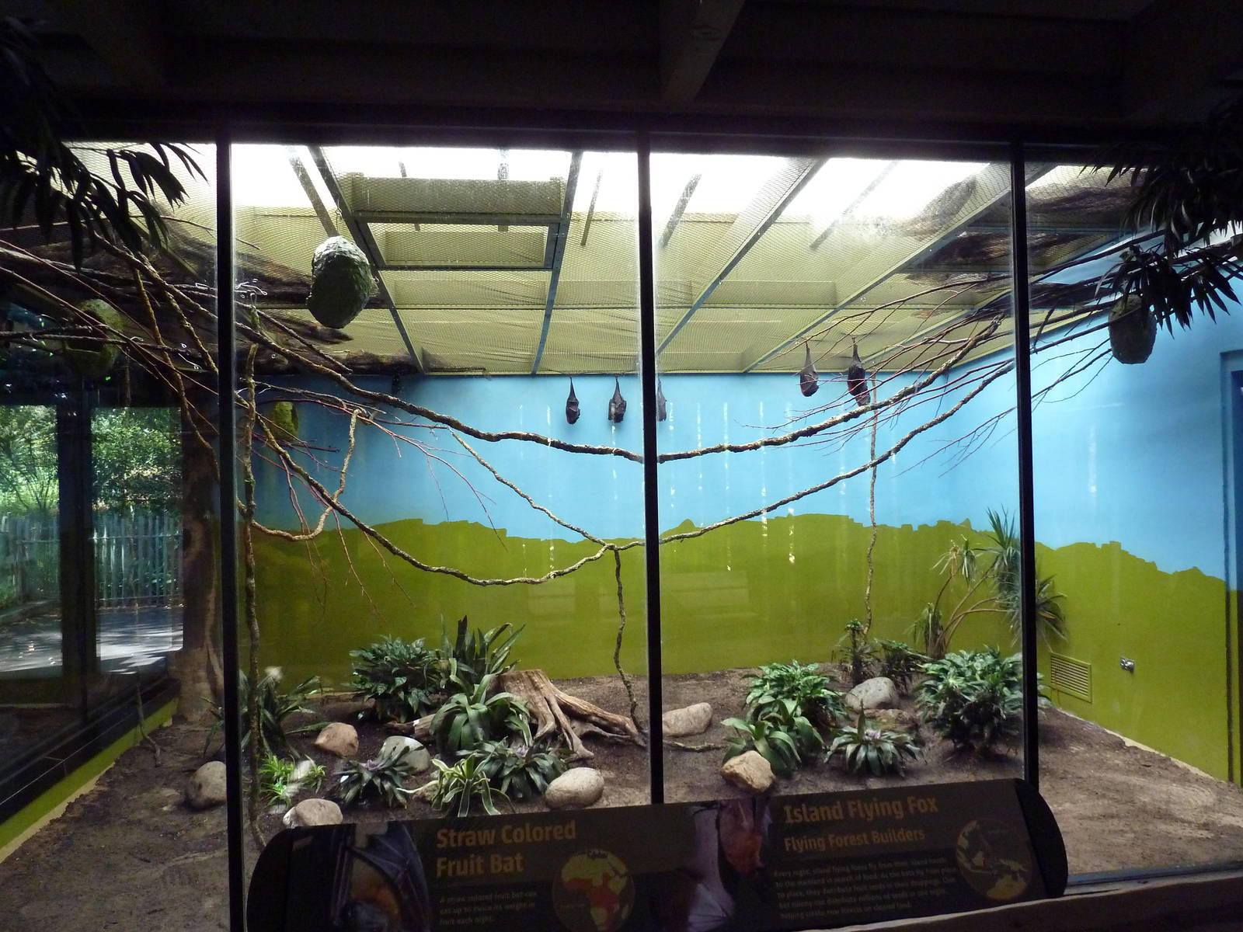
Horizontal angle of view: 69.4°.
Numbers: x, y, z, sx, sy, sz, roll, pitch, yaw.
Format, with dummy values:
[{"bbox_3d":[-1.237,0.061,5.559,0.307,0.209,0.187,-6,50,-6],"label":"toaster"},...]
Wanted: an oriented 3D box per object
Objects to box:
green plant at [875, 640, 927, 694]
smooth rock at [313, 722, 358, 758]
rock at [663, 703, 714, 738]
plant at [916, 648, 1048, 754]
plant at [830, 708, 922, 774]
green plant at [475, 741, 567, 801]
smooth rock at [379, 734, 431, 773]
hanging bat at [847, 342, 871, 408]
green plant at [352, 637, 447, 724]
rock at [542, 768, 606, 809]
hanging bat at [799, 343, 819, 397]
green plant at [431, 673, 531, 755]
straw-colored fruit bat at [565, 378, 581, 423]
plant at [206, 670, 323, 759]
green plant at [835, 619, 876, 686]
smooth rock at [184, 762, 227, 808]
[{"bbox_3d":[1.586,1.147,5.103,0.285,0.304,0.270,-1,0,17],"label":"green plant"},{"bbox_3d":[-1.383,1.327,4.343,0.206,0.160,0.175,-2,1,-18],"label":"smooth rock"},{"bbox_3d":[0.324,1.284,4.540,0.280,0.166,0.210,-1,1,4],"label":"rock"},{"bbox_3d":[1.727,1.131,4.315,0.589,0.451,0.559,-1,1,22],"label":"plant"},{"bbox_3d":[1.116,1.217,3.949,0.415,0.252,0.415,-1,0,15],"label":"plant"},{"bbox_3d":[-0.440,1.314,3.934,0.405,0.193,0.385,-1,1,-7],"label":"green plant"},{"bbox_3d":[-1.004,1.340,4.173,0.229,0.164,0.194,-1,1,-14],"label":"smooth rock"},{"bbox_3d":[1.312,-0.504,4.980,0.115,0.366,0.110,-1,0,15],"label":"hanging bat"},{"bbox_3d":[-1.214,1.145,4.852,0.514,0.452,0.488,-1,0,-14],"label":"green plant"},{"bbox_3d":[-0.195,1.336,3.722,0.250,0.157,0.200,-1,1,-3],"label":"rock"},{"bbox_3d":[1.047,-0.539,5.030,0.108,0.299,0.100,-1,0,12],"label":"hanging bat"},{"bbox_3d":[-0.700,1.234,4.503,0.494,0.340,0.469,-1,1,-9],"label":"green plant"},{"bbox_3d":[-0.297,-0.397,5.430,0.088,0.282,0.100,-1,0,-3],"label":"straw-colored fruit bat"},{"bbox_3d":[-1.811,1.249,4.570,0.549,0.355,0.494,-2,1,-22],"label":"plant"},{"bbox_3d":[1.411,1.126,5.403,0.238,0.391,0.226,-1,1,14],"label":"green plant"},{"bbox_3d":[-1.703,1.329,3.742,0.203,0.176,0.172,-1,0,-25],"label":"smooth rock"}]

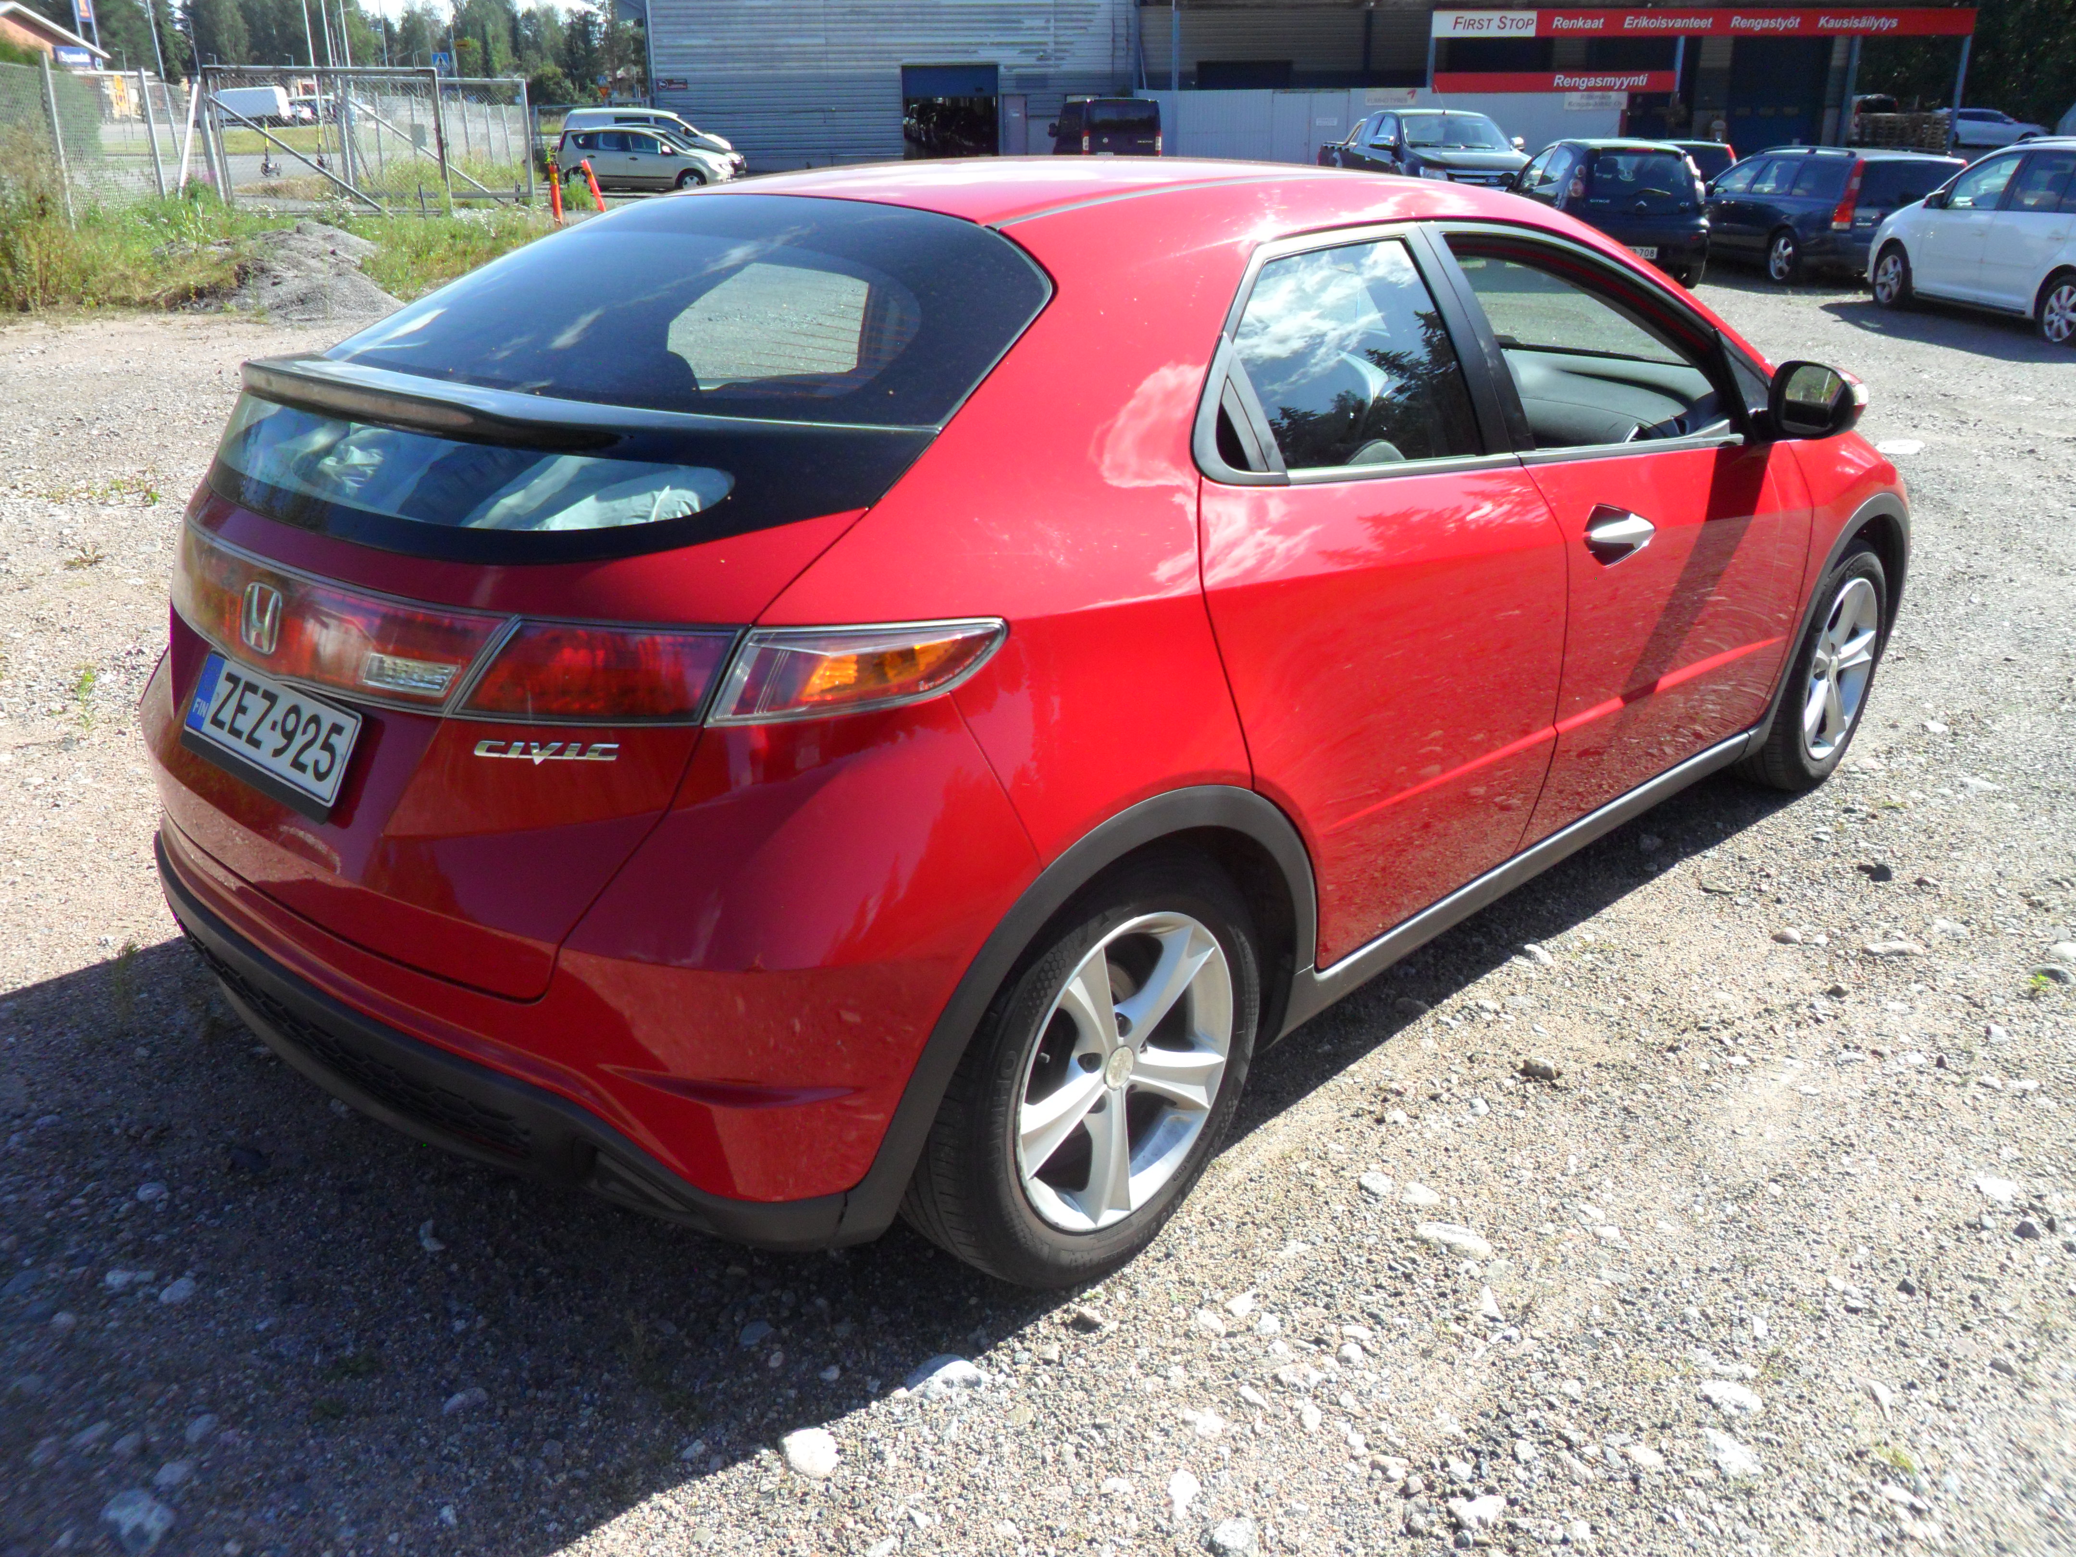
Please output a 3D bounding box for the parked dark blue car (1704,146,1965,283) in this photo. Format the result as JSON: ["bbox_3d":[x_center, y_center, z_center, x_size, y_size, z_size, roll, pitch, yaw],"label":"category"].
[{"bbox_3d":[9.220,-6.800,19.500,1.810,1.520,4.710,-2,20,-4],"label":"parked dark blue car"}]

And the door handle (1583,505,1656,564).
[{"bbox_3d":[1.039,-0.436,2.893,0.050,0.115,0.240,19,28,40],"label":"door handle"}]

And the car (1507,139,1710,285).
[{"bbox_3d":[6.270,-6.480,18.500,1.630,1.465,3.450,-1,20,-2],"label":"car"}]

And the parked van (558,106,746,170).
[{"bbox_3d":[-9.720,-16.000,41.300,4.500,1.900,1.830,0,20,0],"label":"parked van"}]

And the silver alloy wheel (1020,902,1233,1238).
[{"bbox_3d":[0.071,0.382,2.252,0.170,0.455,0.455,19,28,40],"label":"silver alloy wheel"}]

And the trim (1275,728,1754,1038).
[{"bbox_3d":[0.973,0.125,3.045,0.085,0.130,1.800,17,26,40],"label":"trim"}]

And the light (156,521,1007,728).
[{"bbox_3d":[-0.797,-0.272,2.217,1.550,0.165,0.580,19,28,40],"label":"light"}]

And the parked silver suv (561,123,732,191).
[{"bbox_3d":[-9.160,-14.550,38.250,4.100,1.550,1.700,0,20,0],"label":"parked silver suv"}]

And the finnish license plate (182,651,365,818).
[{"bbox_3d":[-0.980,-0.062,2.055,0.445,0.130,0.020,17,-1,40],"label":"finnish license plate"}]

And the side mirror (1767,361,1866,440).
[{"bbox_3d":[1.587,-0.768,3.298,0.200,0.150,0.120,19,28,40],"label":"side mirror"}]

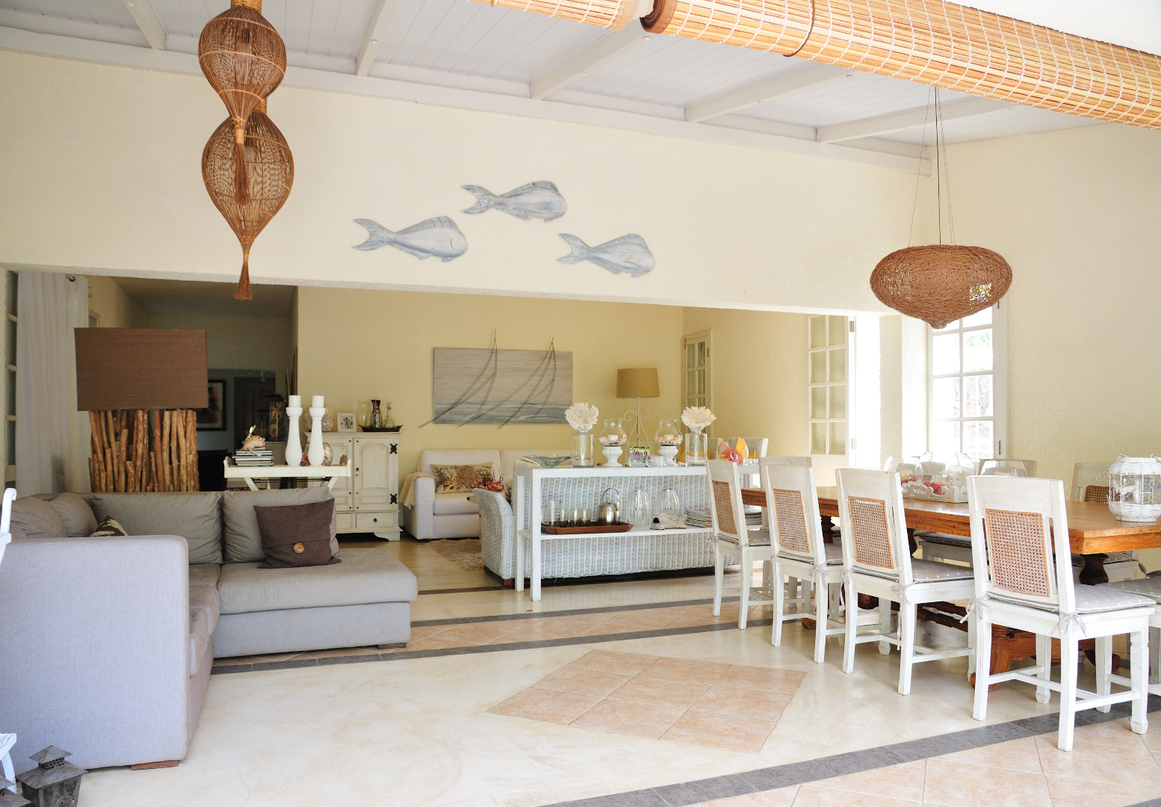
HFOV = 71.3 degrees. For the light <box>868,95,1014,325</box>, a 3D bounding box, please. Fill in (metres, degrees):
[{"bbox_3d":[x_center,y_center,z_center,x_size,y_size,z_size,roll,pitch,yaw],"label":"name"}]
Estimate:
[{"bbox_3d":[1.984,-1.137,4.492,0.714,1.442,0.714,1,-2,-21],"label":"light"}]

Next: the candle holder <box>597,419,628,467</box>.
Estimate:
[{"bbox_3d":[0.229,0.281,5.910,0.215,0.346,0.215,0,-2,0],"label":"candle holder"}]

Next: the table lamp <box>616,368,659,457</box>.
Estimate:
[{"bbox_3d":[0.679,0.118,9.650,0.508,1.087,0.508,0,-2,0],"label":"table lamp"}]

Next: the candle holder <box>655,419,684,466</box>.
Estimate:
[{"bbox_3d":[0.647,0.284,5.907,0.201,0.346,0.201,0,-2,0],"label":"candle holder"}]

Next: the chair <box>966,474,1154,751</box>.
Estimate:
[{"bbox_3d":[1.858,0.767,3.170,0.496,0.969,0.439,1,-2,-27],"label":"chair"}]

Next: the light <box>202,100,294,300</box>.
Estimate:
[{"bbox_3d":[-1.442,-0.893,3.511,0.368,0.897,0.368,1,-2,-21],"label":"light"}]

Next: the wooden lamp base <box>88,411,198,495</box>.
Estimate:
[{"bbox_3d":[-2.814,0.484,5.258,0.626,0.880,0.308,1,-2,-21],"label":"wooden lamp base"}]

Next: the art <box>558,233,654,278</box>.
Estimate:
[{"bbox_3d":[0.214,-1.150,6.199,0.798,0.327,0.046,1,-2,-21],"label":"art"}]

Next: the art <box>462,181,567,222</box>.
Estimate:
[{"bbox_3d":[-0.461,-1.474,5.802,0.776,0.296,0.025,1,-2,-20],"label":"art"}]

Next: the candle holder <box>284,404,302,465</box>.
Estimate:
[{"bbox_3d":[-1.783,0.205,5.036,0.104,0.369,0.104,1,-2,-20],"label":"candle holder"}]

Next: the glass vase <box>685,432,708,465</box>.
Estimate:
[{"bbox_3d":[0.885,0.340,6.157,0.172,0.253,0.172,1,-2,-21],"label":"glass vase"}]

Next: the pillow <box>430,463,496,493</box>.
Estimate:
[{"bbox_3d":[-1.376,0.873,9.421,0.660,0.380,0.140,1,-24,-20],"label":"pillow"}]

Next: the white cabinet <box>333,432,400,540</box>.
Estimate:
[{"bbox_3d":[-2.406,0.877,8.532,0.983,1.123,0.450,1,-2,-20],"label":"white cabinet"}]

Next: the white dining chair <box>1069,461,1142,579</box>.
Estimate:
[{"bbox_3d":[2.552,0.804,4.205,0.496,0.969,0.439,1,-2,-21],"label":"white dining chair"}]

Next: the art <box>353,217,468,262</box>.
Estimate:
[{"bbox_3d":[-1.151,-1.145,5.533,0.778,0.312,0.025,1,-2,-20],"label":"art"}]

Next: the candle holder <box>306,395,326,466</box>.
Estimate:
[{"bbox_3d":[-1.913,0.199,5.855,0.131,0.515,0.131,1,-2,-21],"label":"candle holder"}]

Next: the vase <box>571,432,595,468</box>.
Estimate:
[{"bbox_3d":[0.015,0.323,5.672,0.160,0.239,0.160,0,-2,0],"label":"vase"}]

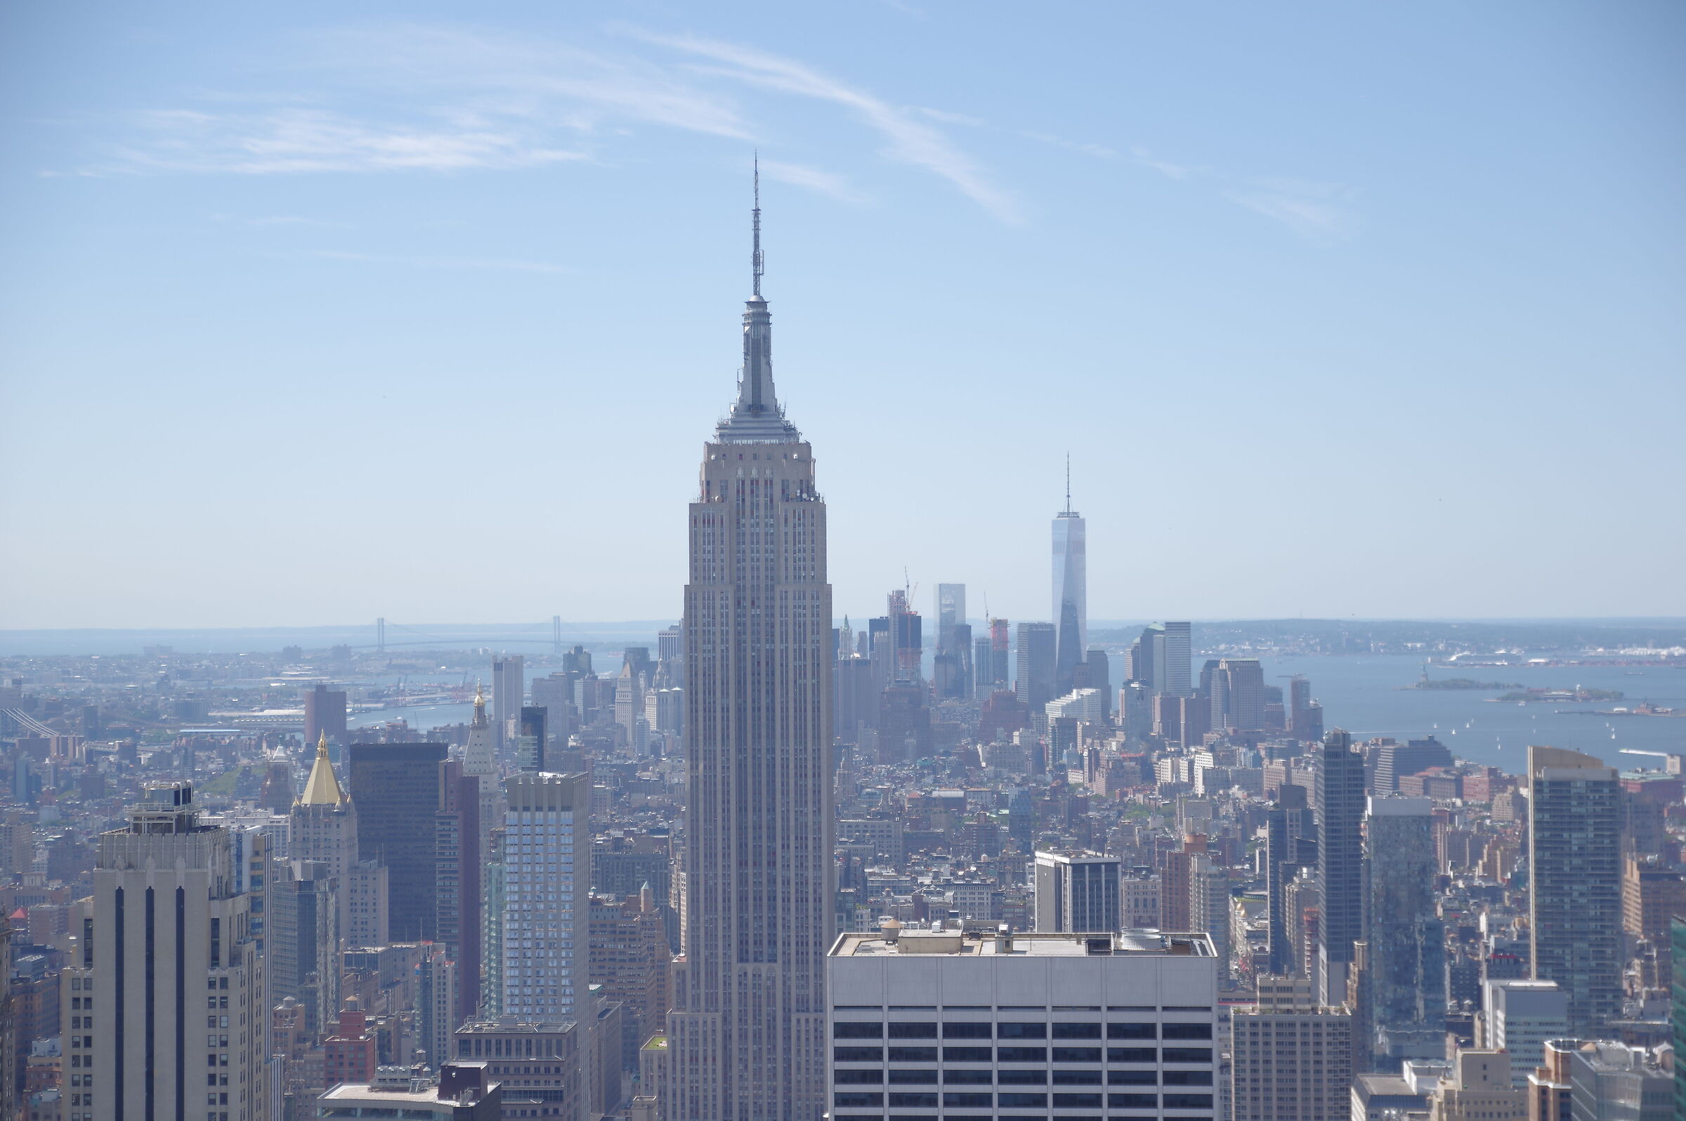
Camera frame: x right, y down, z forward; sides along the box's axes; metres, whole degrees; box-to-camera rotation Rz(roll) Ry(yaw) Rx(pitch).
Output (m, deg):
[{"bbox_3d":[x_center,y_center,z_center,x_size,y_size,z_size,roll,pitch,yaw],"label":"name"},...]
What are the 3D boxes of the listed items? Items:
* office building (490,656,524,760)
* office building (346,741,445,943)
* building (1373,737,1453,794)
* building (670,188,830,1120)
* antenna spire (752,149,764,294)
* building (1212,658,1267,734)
[{"bbox_3d":[-602.170,256.260,5620.000,54.000,167.800,50.000,0,-1,-6],"label":"office building"},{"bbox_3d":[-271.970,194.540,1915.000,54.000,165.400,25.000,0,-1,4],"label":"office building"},{"bbox_3d":[749.010,274.700,4110.000,82.000,79.000,62.000,0,-1,-17],"label":"building"},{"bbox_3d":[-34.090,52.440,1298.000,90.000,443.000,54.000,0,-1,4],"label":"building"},{"bbox_3d":[-34.810,-137.690,1284.500,4.600,60.800,4.600,0,-1,4],"label":"antenna spire"},{"bbox_3d":[627.460,242.760,4980.000,66.000,165.000,58.000,0,-1,-16],"label":"building"}]

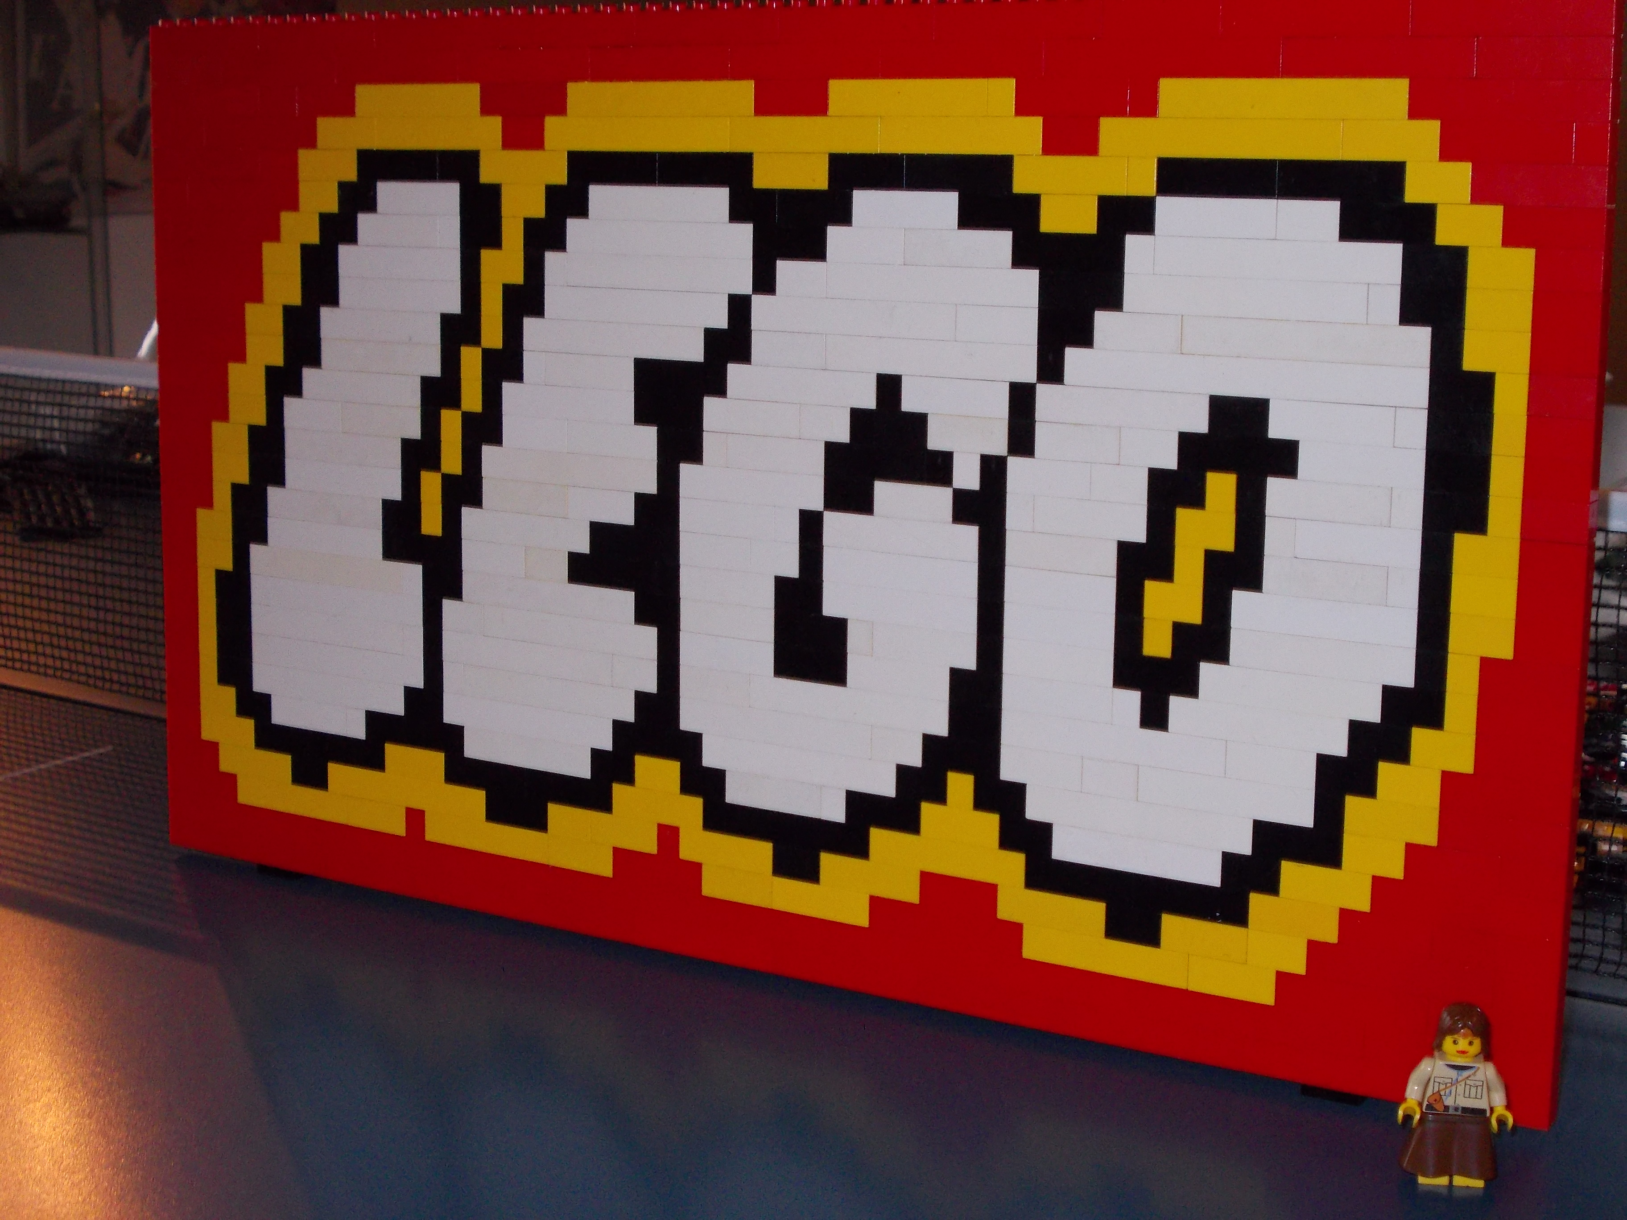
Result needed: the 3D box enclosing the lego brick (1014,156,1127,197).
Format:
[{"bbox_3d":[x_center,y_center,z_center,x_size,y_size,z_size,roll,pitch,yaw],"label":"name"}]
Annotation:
[{"bbox_3d":[0.067,-0.110,0.610,0.032,0.010,0.008,7,12,31],"label":"lego brick"}]

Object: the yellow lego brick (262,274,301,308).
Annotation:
[{"bbox_3d":[-0.165,-0.102,0.755,0.016,0.010,0.008,7,12,31],"label":"yellow lego brick"}]

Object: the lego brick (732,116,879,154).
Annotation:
[{"bbox_3d":[-0.001,-0.128,0.645,0.048,0.010,0.008,7,12,31],"label":"lego brick"}]

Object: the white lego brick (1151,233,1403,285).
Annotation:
[{"bbox_3d":[0.113,-0.085,0.581,0.064,0.010,0.008,7,12,31],"label":"white lego brick"}]

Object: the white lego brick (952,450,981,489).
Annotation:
[{"bbox_3d":[0.043,-0.037,0.634,0.008,0.010,0.008,7,12,31],"label":"white lego brick"}]

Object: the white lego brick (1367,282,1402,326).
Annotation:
[{"bbox_3d":[0.137,-0.073,0.568,0.008,0.010,0.008,7,12,31],"label":"white lego brick"}]

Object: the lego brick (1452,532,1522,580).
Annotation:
[{"bbox_3d":[0.160,-0.013,0.565,0.016,0.010,0.008,7,12,31],"label":"lego brick"}]

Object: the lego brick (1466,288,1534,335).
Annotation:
[{"bbox_3d":[0.160,-0.070,0.556,0.016,0.010,0.008,7,12,31],"label":"lego brick"}]

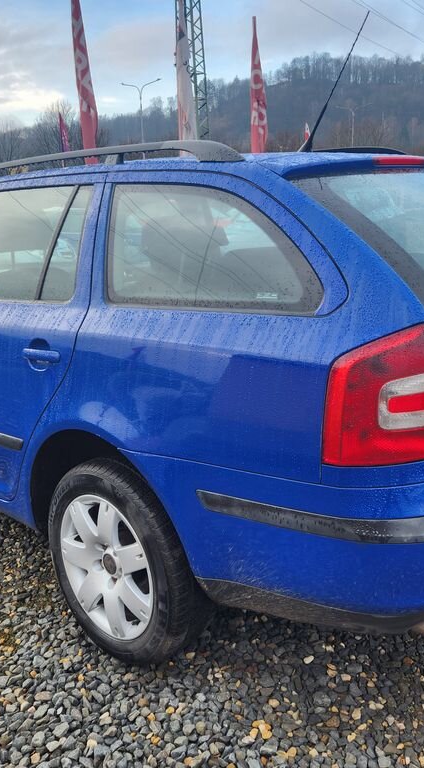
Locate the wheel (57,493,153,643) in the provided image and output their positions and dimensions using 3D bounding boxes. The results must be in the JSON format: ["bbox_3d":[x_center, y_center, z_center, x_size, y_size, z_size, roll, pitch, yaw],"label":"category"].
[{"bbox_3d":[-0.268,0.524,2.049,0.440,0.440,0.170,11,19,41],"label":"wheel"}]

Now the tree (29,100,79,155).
[{"bbox_3d":[-11.566,-16.350,51.462,3.695,9.504,3.695,-5,15,-11],"label":"tree"}]

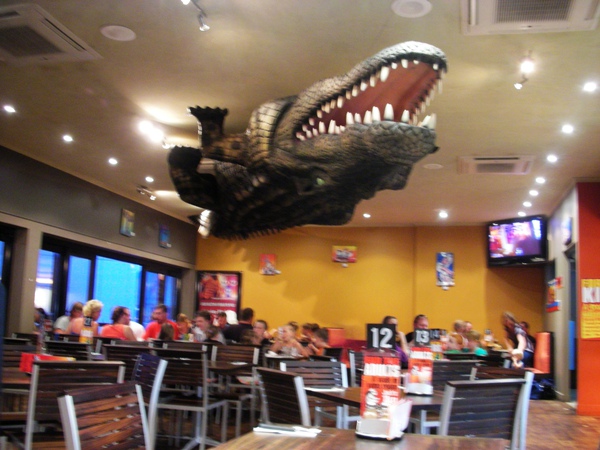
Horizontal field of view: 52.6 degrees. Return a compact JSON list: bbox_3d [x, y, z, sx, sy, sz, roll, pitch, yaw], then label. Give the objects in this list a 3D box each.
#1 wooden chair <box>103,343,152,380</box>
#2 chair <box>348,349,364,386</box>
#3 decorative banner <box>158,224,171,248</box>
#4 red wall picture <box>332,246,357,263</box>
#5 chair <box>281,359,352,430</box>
[{"bbox_3d":[-1.373,1.455,5.104,0.450,0.860,0.550,1,-10,8],"label":"wooden chair"},{"bbox_3d":[0.785,1.717,6.099,0.440,0.850,0.530,-1,-10,24],"label":"chair"},{"bbox_3d":[-2.685,0.231,12.192,0.050,0.457,0.403,-1,-10,15],"label":"decorative banner"},{"bbox_3d":[0.903,0.600,12.272,0.502,0.336,0.030,0,-10,14],"label":"red wall picture"},{"bbox_3d":[0.182,1.220,3.310,0.440,0.850,0.530,8,-11,-26],"label":"chair"}]

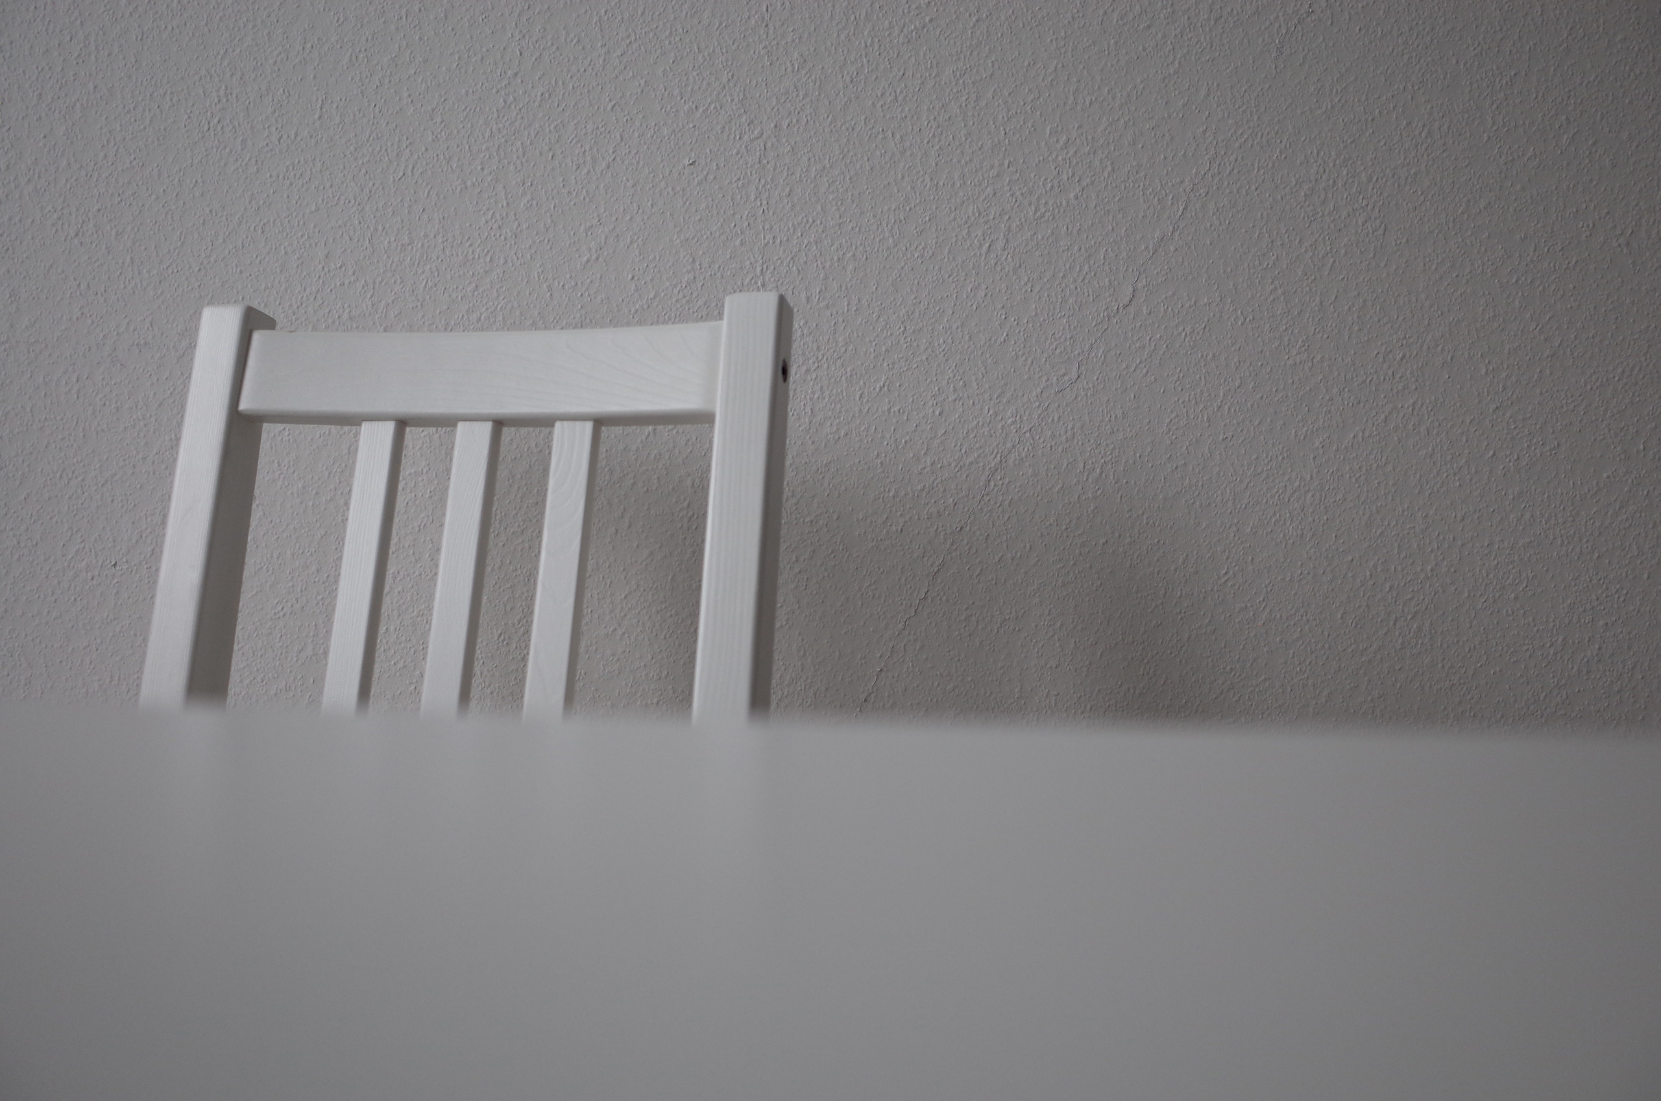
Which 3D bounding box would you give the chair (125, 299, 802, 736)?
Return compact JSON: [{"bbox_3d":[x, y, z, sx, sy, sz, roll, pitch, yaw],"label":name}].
[{"bbox_3d":[-0.288,0.293,0.652,0.420,0.900,0.490,1,2,14],"label":"chair"}]

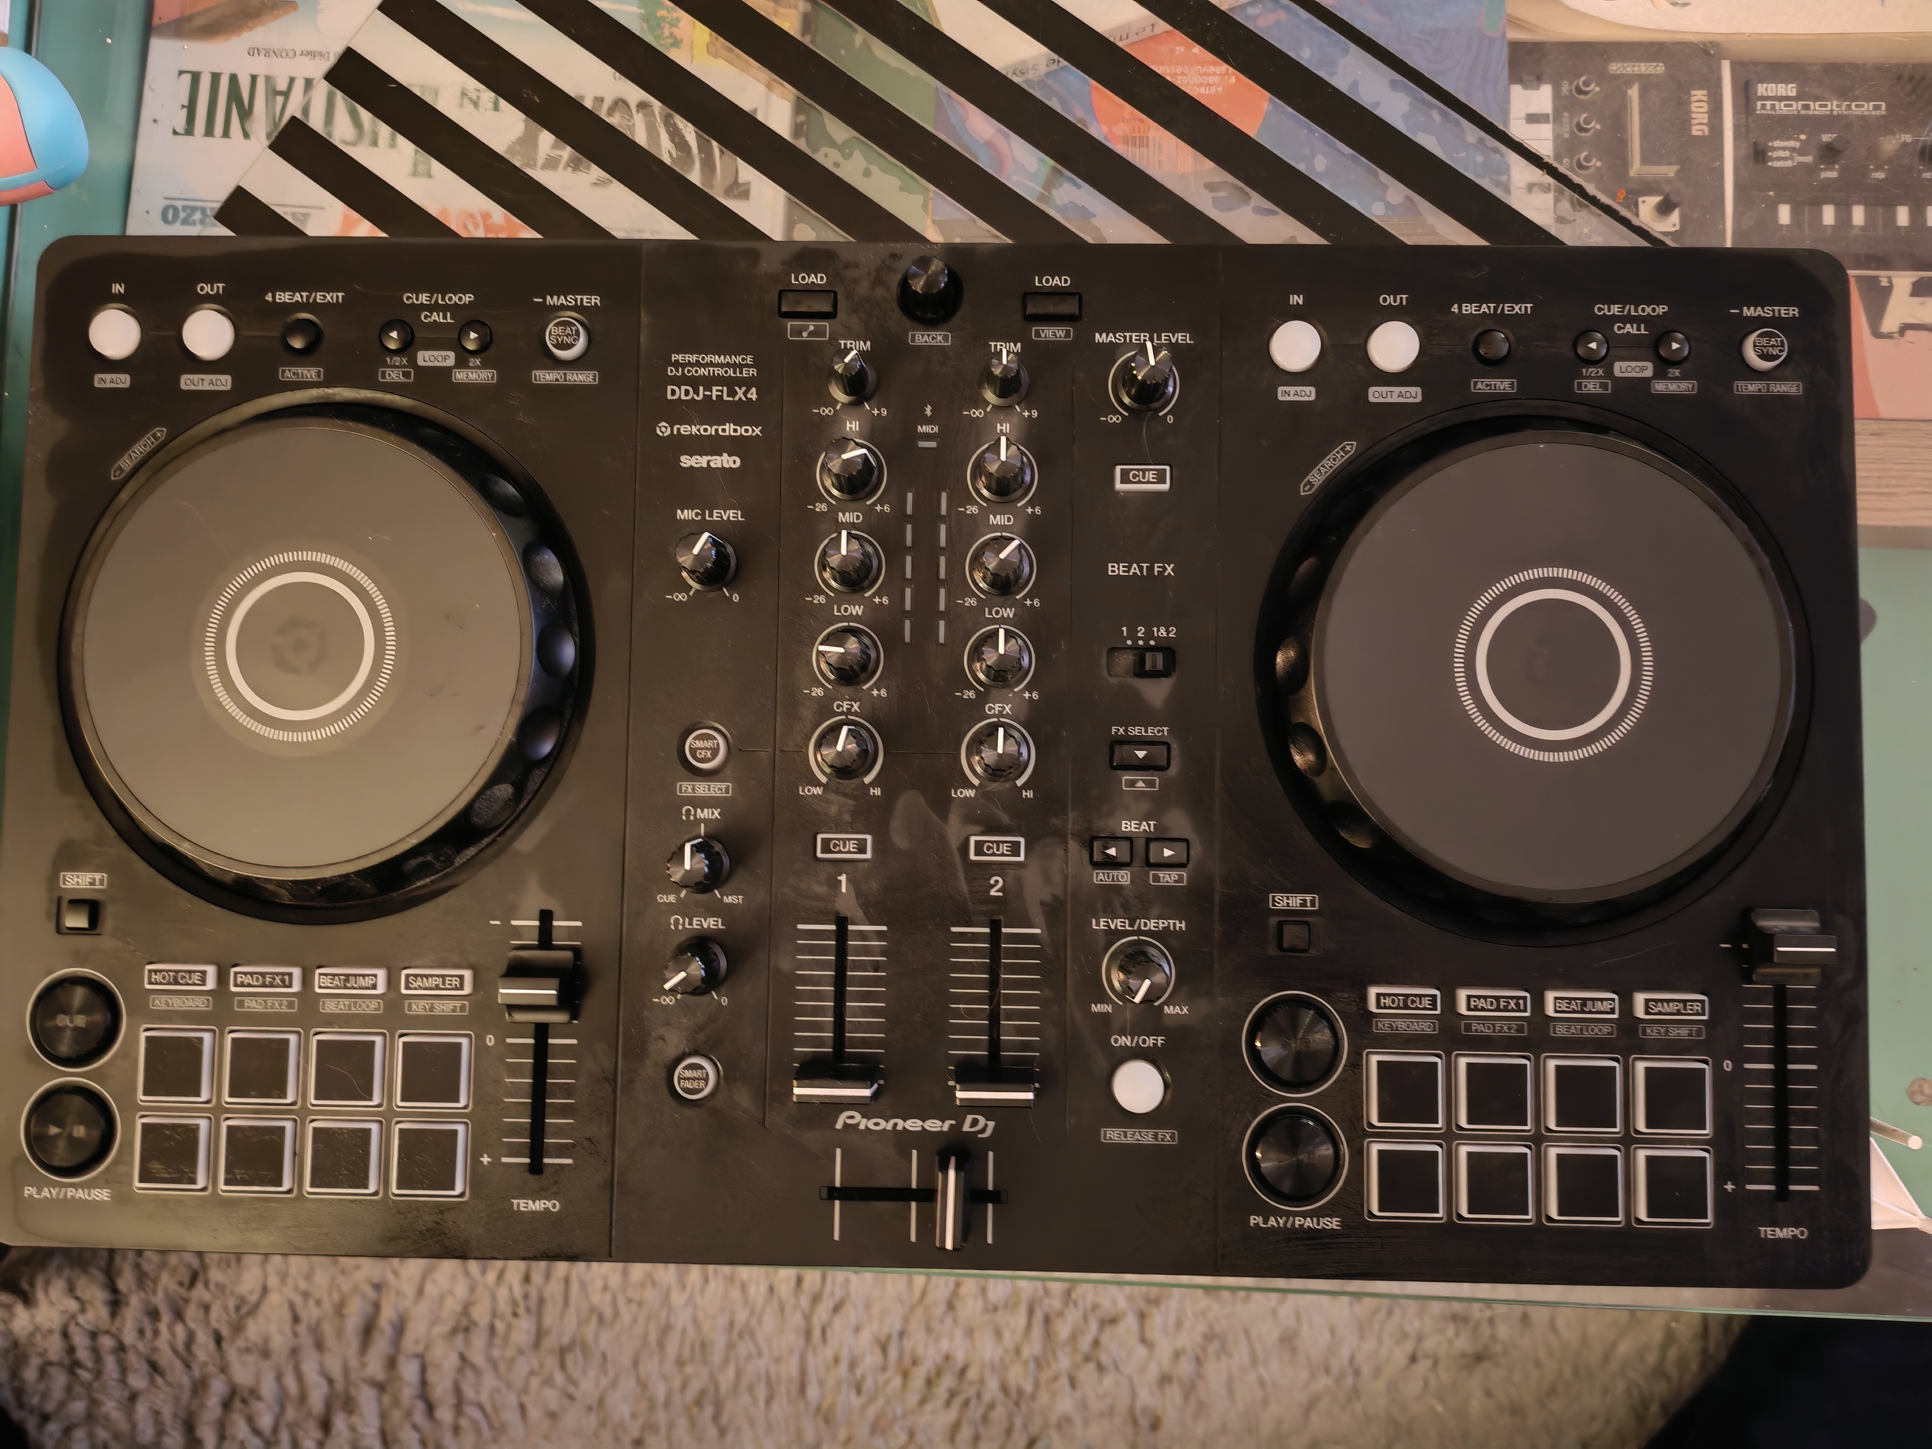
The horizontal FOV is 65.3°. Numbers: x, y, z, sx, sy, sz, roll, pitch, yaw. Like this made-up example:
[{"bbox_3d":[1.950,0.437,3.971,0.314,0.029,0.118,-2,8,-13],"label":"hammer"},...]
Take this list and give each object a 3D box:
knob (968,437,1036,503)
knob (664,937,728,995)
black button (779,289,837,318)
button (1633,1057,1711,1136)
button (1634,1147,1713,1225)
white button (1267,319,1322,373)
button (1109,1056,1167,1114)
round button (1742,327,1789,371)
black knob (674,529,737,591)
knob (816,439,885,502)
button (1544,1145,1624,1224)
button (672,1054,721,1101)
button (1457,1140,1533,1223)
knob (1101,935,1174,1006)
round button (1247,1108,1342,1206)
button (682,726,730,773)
[{"bbox_3d":[0.010,-0.066,0.387,0.015,0.018,0.015,0,86,1],"label":"knob"},{"bbox_3d":[-0.070,0.062,0.382,0.016,0.016,0.016,0,86,1],"label":"knob"},{"bbox_3d":[-0.042,-0.111,0.399,0.015,0.003,0.007,1,86,1],"label":"black button"},{"bbox_3d":[0.179,0.094,0.381,0.018,0.003,0.018,1,86,1],"label":"button"},{"bbox_3d":[0.178,0.116,0.379,0.018,0.003,0.018,1,86,1],"label":"button"},{"bbox_3d":[0.086,-0.099,0.394,0.013,0.004,0.013,1,86,1],"label":"white button"},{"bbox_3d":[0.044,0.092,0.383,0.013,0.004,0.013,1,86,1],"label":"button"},{"bbox_3d":[0.208,-0.098,0.391,0.011,0.005,0.011,1,86,1],"label":"round button"},{"bbox_3d":[-0.068,-0.043,0.387,0.015,0.018,0.015,0,86,1],"label":"black knob"},{"bbox_3d":[-0.030,-0.066,0.388,0.016,0.018,0.016,0,86,1],"label":"knob"},{"bbox_3d":[0.156,0.116,0.380,0.018,0.003,0.018,1,86,1],"label":"button"},{"bbox_3d":[-0.070,0.091,0.386,0.011,0.004,0.011,1,86,1],"label":"button"},{"bbox_3d":[0.133,0.116,0.379,0.019,0.004,0.019,1,86,1],"label":"button"},{"bbox_3d":[0.044,0.063,0.377,0.016,0.018,0.016,0,86,1],"label":"knob"},{"bbox_3d":[0.084,0.110,0.381,0.024,0.003,0.024,1,86,1],"label":"round button"},{"bbox_3d":[-0.068,0.006,0.391,0.011,0.005,0.011,1,86,1],"label":"button"}]

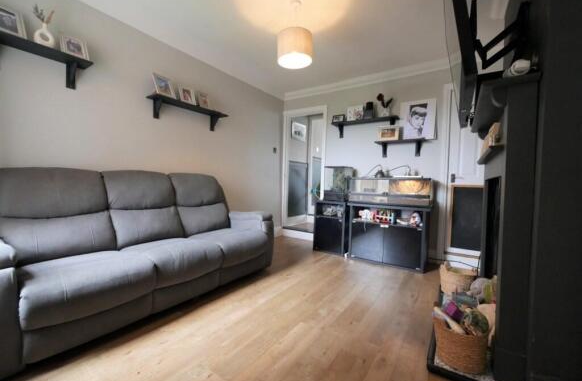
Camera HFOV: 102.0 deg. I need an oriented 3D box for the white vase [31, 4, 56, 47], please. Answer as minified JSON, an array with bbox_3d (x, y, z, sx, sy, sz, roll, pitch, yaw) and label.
[{"bbox_3d":[-1.732,-1.145,1.659,0.079,0.302,0.107,2,2,34],"label":"white vase"}]

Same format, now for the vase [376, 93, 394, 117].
[{"bbox_3d":[1.252,-1.129,3.133,0.214,0.350,0.139,2,2,34],"label":"vase"}]

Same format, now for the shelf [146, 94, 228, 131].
[{"bbox_3d":[-1.097,-0.826,2.626,0.206,0.191,0.879,2,2,34],"label":"shelf"}]

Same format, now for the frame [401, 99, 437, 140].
[{"bbox_3d":[1.608,-0.882,2.994,0.382,0.500,0.034,3,-4,34],"label":"frame"}]

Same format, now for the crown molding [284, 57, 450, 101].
[{"bbox_3d":[0.907,-1.592,3.485,2.509,0.096,0.098,3,2,34],"label":"crown molding"}]

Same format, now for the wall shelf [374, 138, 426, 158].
[{"bbox_3d":[1.433,-0.545,3.102,0.603,0.199,0.167,3,2,34],"label":"wall shelf"}]

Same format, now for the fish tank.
[{"bbox_3d":[0.682,-0.089,3.408,0.282,0.483,0.337,2,2,34],"label":"fish tank"}]

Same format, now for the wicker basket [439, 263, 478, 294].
[{"bbox_3d":[1.501,0.790,2.112,0.271,0.245,0.211,3,2,34],"label":"wicker basket"}]

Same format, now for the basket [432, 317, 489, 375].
[{"bbox_3d":[0.930,0.826,1.296,0.247,0.199,0.247,3,2,34],"label":"basket"}]

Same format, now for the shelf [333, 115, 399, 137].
[{"bbox_3d":[1.028,-0.868,3.292,0.884,0.188,0.208,2,2,34],"label":"shelf"}]

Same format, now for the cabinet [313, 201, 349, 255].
[{"bbox_3d":[0.637,0.522,3.443,0.466,0.722,0.392,3,2,34],"label":"cabinet"}]

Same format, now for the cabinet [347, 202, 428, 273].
[{"bbox_3d":[1.240,0.546,3.014,0.949,0.731,0.402,3,2,34],"label":"cabinet"}]

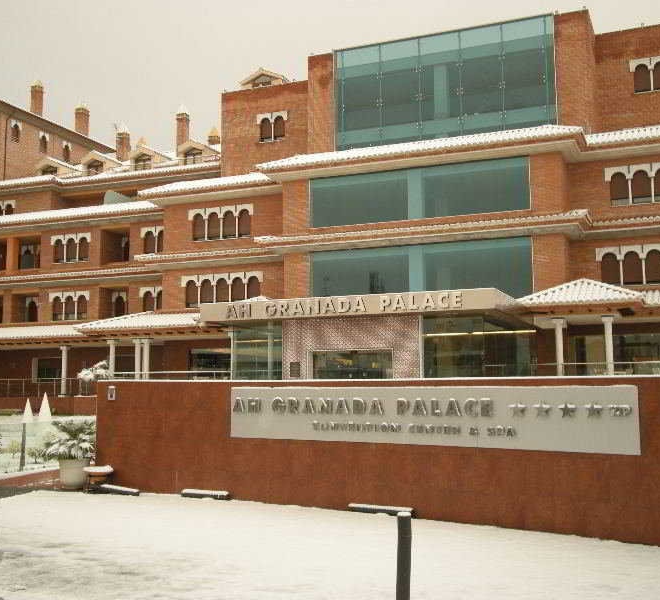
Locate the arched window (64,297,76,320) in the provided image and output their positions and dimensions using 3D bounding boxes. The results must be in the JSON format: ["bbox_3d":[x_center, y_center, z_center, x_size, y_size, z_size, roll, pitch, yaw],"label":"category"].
[{"bbox_3d":[-14.008,0.474,46.362,0.740,1.340,0.200,-3,-7,21],"label":"arched window"}]

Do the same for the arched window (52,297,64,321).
[{"bbox_3d":[-14.934,0.490,47.223,0.748,1.336,0.180,-3,-8,21],"label":"arched window"}]

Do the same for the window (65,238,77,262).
[{"bbox_3d":[-14.001,-2.652,46.579,0.733,1.377,0.250,-3,-7,22],"label":"window"}]

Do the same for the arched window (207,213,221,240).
[{"bbox_3d":[-5.491,-3.465,40.295,0.730,1.342,0.150,-3,-7,22],"label":"arched window"}]

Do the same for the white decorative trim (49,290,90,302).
[{"bbox_3d":[-14.034,-0.185,46.278,2.715,0.479,0.200,-3,-7,22],"label":"white decorative trim"}]

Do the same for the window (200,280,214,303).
[{"bbox_3d":[-5.859,-0.330,40.900,0.686,1.322,0.180,-3,-8,21],"label":"window"}]

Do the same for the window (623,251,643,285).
[{"bbox_3d":[11.652,-1.253,32.941,0.710,1.320,0.150,-3,-7,22],"label":"window"}]

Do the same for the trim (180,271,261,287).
[{"bbox_3d":[-5.005,-0.966,39.887,4.280,0.500,0.150,-3,-7,21],"label":"trim"}]

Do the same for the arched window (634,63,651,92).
[{"bbox_3d":[14.144,-10.027,38.706,0.680,1.306,0.150,-3,-7,22],"label":"arched window"}]

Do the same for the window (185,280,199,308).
[{"bbox_3d":[-6.540,-0.261,40.373,0.730,1.333,0.150,-3,-7,22],"label":"window"}]

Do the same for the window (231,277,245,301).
[{"bbox_3d":[-4.326,-0.443,40.303,0.706,1.298,0.180,-3,-8,21],"label":"window"}]

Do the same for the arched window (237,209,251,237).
[{"bbox_3d":[-4.028,-3.615,40.580,0.712,1.369,0.180,-3,-8,21],"label":"arched window"}]

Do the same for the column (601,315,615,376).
[{"bbox_3d":[9.055,1.761,27.794,0.380,2.455,0.380,-3,-7,22],"label":"column"}]

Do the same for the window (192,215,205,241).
[{"bbox_3d":[-6.124,-3.397,40.311,0.675,1.308,0.250,-3,-7,22],"label":"window"}]

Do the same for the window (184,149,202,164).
[{"bbox_3d":[-8.100,-8.501,51.091,1.150,1.060,0.250,-3,-7,21],"label":"window"}]

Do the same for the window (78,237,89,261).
[{"bbox_3d":[-13.474,-2.766,47.047,0.726,1.355,0.180,-3,-8,21],"label":"window"}]

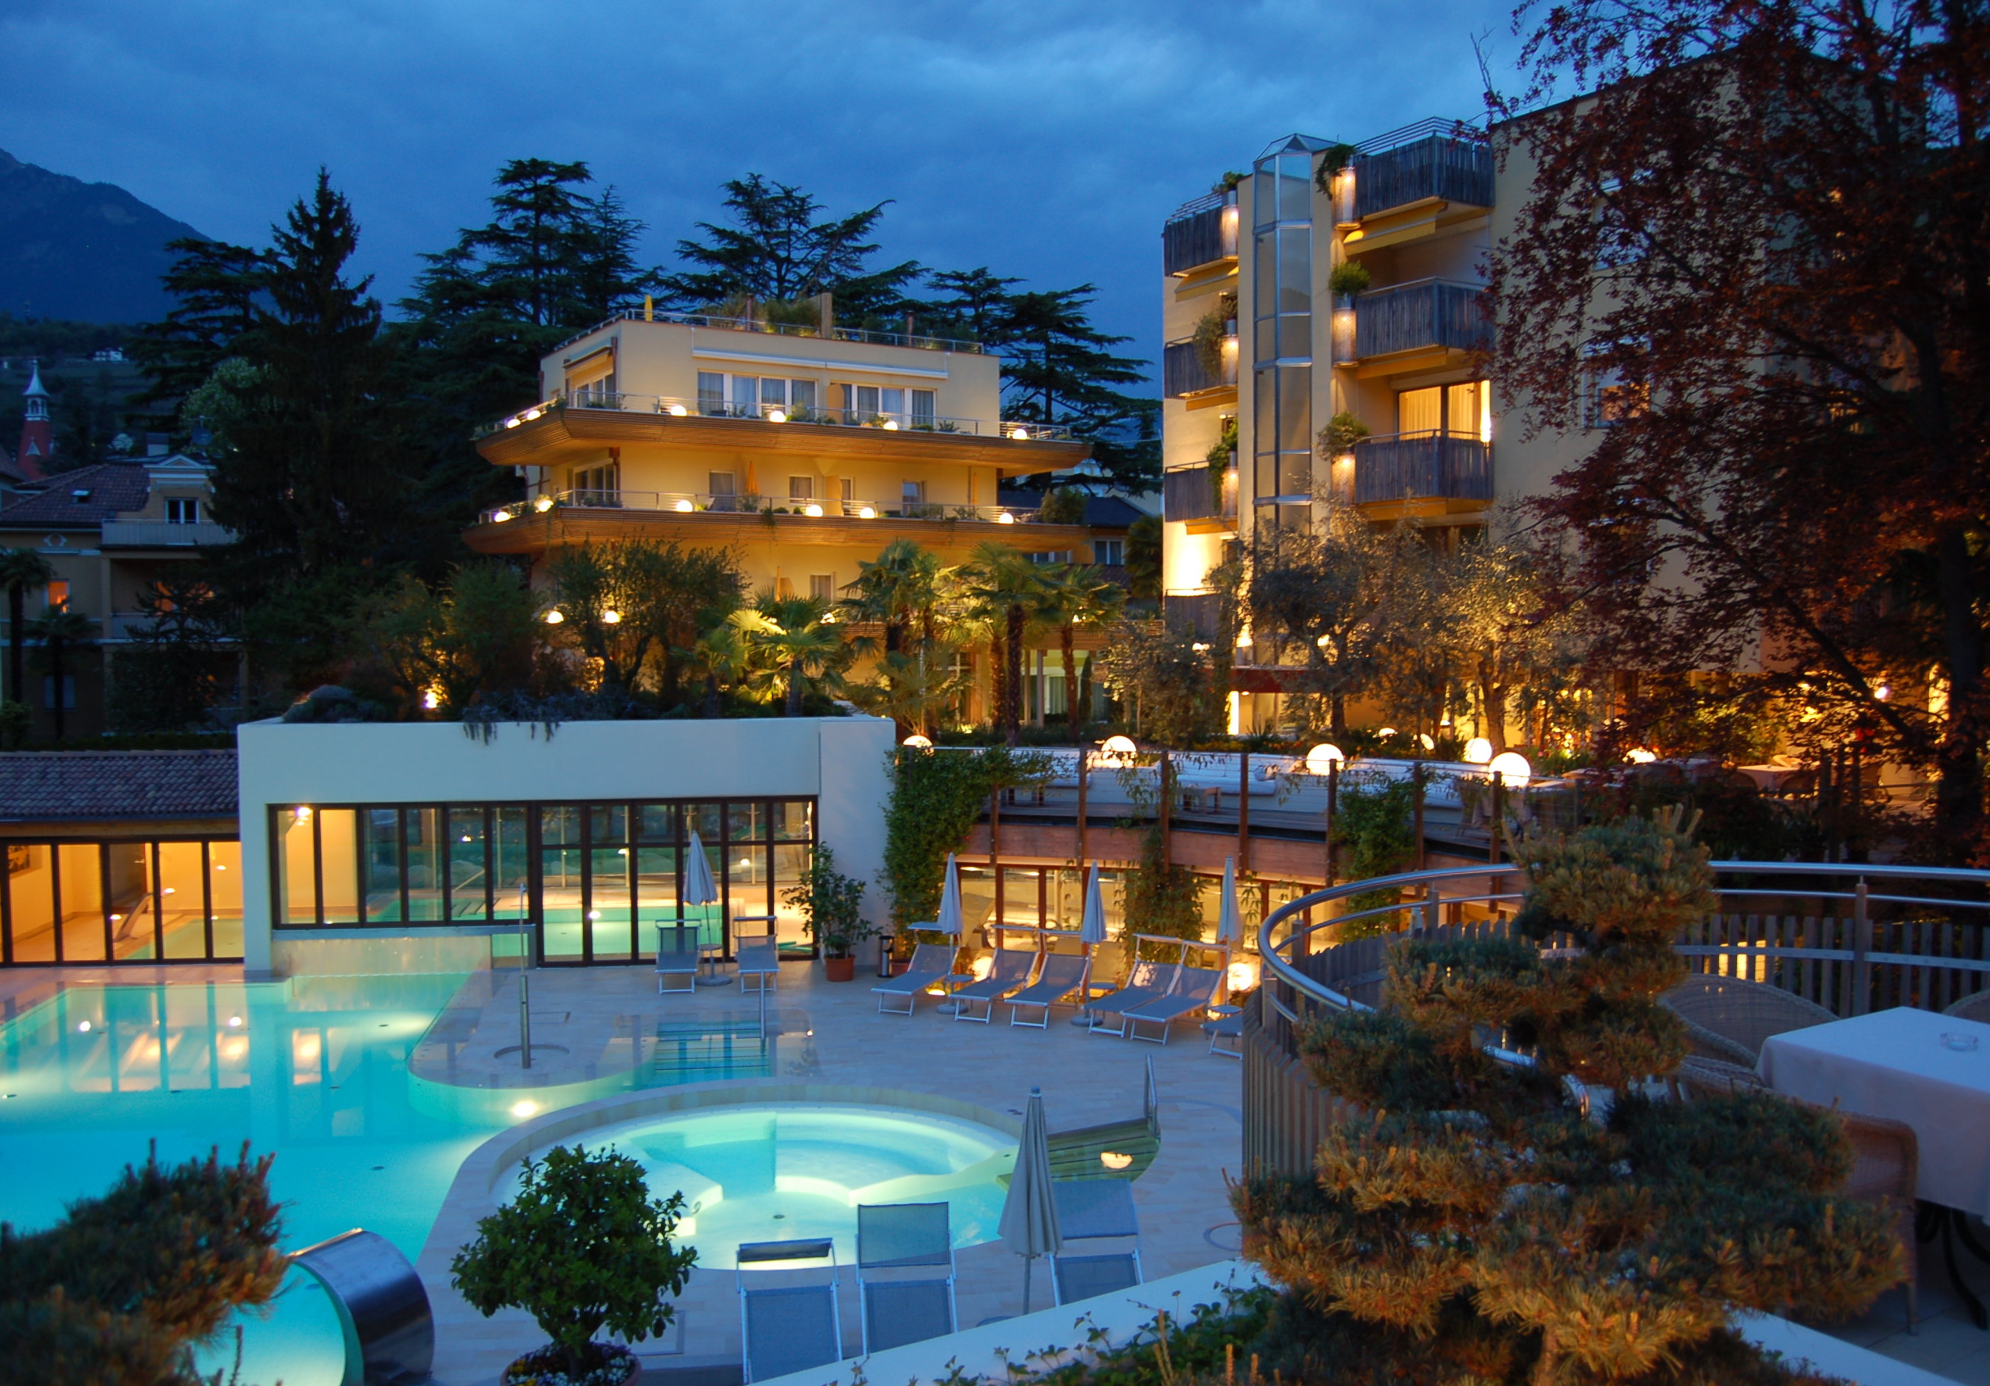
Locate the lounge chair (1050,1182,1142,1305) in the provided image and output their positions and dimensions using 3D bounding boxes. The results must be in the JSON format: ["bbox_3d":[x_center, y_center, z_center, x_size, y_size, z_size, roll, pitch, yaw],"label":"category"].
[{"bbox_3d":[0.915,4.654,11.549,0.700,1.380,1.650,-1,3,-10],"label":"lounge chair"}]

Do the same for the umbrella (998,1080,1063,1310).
[{"bbox_3d":[0.268,4.294,12.090,0.500,2.460,0.500,0,3,0],"label":"umbrella"}]

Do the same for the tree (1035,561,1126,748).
[{"bbox_3d":[1.930,-0.871,35.089,1.950,4.100,1.950,0,3,0],"label":"tree"}]

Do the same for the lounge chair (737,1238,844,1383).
[{"bbox_3d":[-1.488,4.967,11.424,0.740,1.200,1.880,-1,3,-8],"label":"lounge chair"}]

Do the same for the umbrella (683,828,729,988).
[{"bbox_3d":[-4.754,3.530,25.808,0.660,2.460,0.620,0,3,0],"label":"umbrella"}]

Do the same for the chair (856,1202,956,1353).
[{"bbox_3d":[-0.603,4.855,11.563,0.740,1.400,1.900,-1,3,-7],"label":"chair"}]

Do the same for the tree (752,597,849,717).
[{"bbox_3d":[-3.713,-0.547,30.057,1.850,2.600,1.850,0,3,0],"label":"tree"}]

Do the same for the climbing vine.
[{"bbox_3d":[-0.572,2.566,26.754,2.800,3.300,0.900,0,3,12],"label":"climbing vine"}]

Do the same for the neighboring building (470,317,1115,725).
[{"bbox_3d":[-7.736,-6.141,57.022,19.700,13.400,13.000,-2,3,-31],"label":"neighboring building"}]

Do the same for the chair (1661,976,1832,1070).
[{"bbox_3d":[2.904,1.502,5.881,0.620,0.800,0.620,-2,3,-29],"label":"chair"}]

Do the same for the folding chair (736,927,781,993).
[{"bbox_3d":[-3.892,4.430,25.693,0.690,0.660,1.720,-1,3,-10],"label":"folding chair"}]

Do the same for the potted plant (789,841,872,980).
[{"bbox_3d":[-2.744,3.691,26.451,1.400,2.320,1.250,-1,3,-7],"label":"potted plant"}]

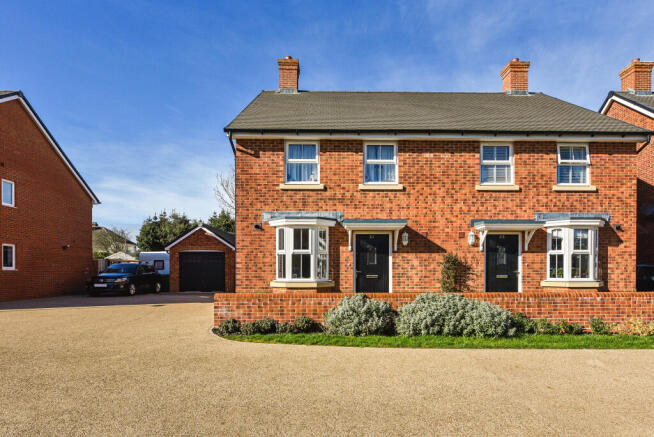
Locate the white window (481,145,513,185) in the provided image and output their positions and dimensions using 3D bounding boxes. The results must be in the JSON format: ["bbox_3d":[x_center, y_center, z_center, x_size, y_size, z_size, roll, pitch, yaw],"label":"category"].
[{"bbox_3d":[4.650,-1.483,9.450,0.920,1.120,0.110,0,0,-1],"label":"white window"}]

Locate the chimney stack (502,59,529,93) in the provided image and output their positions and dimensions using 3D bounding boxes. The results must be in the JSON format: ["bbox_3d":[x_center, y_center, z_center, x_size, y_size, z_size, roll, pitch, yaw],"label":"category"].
[{"bbox_3d":[7.470,-5.600,13.600,0.770,1.380,0.770,0,0,-1],"label":"chimney stack"}]

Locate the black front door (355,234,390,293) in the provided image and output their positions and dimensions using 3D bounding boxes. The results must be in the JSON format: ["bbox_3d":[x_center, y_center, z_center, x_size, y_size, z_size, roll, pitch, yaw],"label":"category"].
[{"bbox_3d":[1.260,1.420,9.430,0.950,2.050,0.100,0,0,-1],"label":"black front door"}]

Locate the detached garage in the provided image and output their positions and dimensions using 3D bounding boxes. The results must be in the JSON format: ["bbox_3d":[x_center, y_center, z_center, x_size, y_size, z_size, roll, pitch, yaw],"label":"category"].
[{"bbox_3d":[-6.790,2.280,21.800,3.750,3.550,6.200,0,-2,0],"label":"detached garage"}]

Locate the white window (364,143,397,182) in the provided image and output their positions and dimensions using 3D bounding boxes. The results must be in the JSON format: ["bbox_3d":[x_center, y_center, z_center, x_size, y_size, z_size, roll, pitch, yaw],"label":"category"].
[{"bbox_3d":[1.475,-1.497,9.400,0.920,1.120,0.110,0,0,-1],"label":"white window"}]

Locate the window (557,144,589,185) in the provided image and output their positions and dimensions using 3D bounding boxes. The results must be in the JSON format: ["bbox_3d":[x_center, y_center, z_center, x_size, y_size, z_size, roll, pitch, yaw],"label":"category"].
[{"bbox_3d":[6.710,-1.470,9.400,0.920,1.170,0.100,0,-2,-1],"label":"window"}]

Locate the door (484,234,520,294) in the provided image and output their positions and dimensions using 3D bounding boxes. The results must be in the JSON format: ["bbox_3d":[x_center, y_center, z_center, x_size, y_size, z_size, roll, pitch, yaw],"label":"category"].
[{"bbox_3d":[4.760,1.460,9.360,0.930,2.070,0.100,0,-2,-1],"label":"door"}]

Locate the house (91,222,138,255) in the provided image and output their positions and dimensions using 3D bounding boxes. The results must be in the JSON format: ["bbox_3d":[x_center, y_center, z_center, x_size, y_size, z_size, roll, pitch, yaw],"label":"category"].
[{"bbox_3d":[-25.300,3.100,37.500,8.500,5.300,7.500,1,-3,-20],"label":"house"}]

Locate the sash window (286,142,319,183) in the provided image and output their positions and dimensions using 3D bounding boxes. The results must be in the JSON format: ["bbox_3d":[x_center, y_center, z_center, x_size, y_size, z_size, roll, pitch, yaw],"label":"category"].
[{"bbox_3d":[-0.644,-1.490,9.260,0.920,1.170,0.100,0,-2,-1],"label":"sash window"}]

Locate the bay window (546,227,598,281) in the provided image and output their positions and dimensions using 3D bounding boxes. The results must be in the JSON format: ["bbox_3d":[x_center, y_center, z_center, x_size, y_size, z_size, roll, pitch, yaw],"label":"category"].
[{"bbox_3d":[6.730,0.935,9.230,1.450,1.420,0.420,0,0,-1],"label":"bay window"}]

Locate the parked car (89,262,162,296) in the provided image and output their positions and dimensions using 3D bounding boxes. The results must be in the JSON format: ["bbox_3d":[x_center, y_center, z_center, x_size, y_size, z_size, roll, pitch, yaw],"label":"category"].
[{"bbox_3d":[-10.030,3.060,17.600,1.830,1.630,4.400,0,-2,0],"label":"parked car"}]

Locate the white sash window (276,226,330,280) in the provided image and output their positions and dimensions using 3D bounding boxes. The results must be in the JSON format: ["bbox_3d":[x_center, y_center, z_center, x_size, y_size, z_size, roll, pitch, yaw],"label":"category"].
[{"bbox_3d":[-0.670,0.930,9.130,1.450,1.420,0.420,0,0,-1],"label":"white sash window"}]

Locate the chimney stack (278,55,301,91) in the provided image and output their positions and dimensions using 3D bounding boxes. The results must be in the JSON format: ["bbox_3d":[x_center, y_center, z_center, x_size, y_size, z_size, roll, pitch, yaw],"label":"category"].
[{"bbox_3d":[-1.490,-5.630,13.450,0.770,1.380,0.770,0,0,-1],"label":"chimney stack"}]

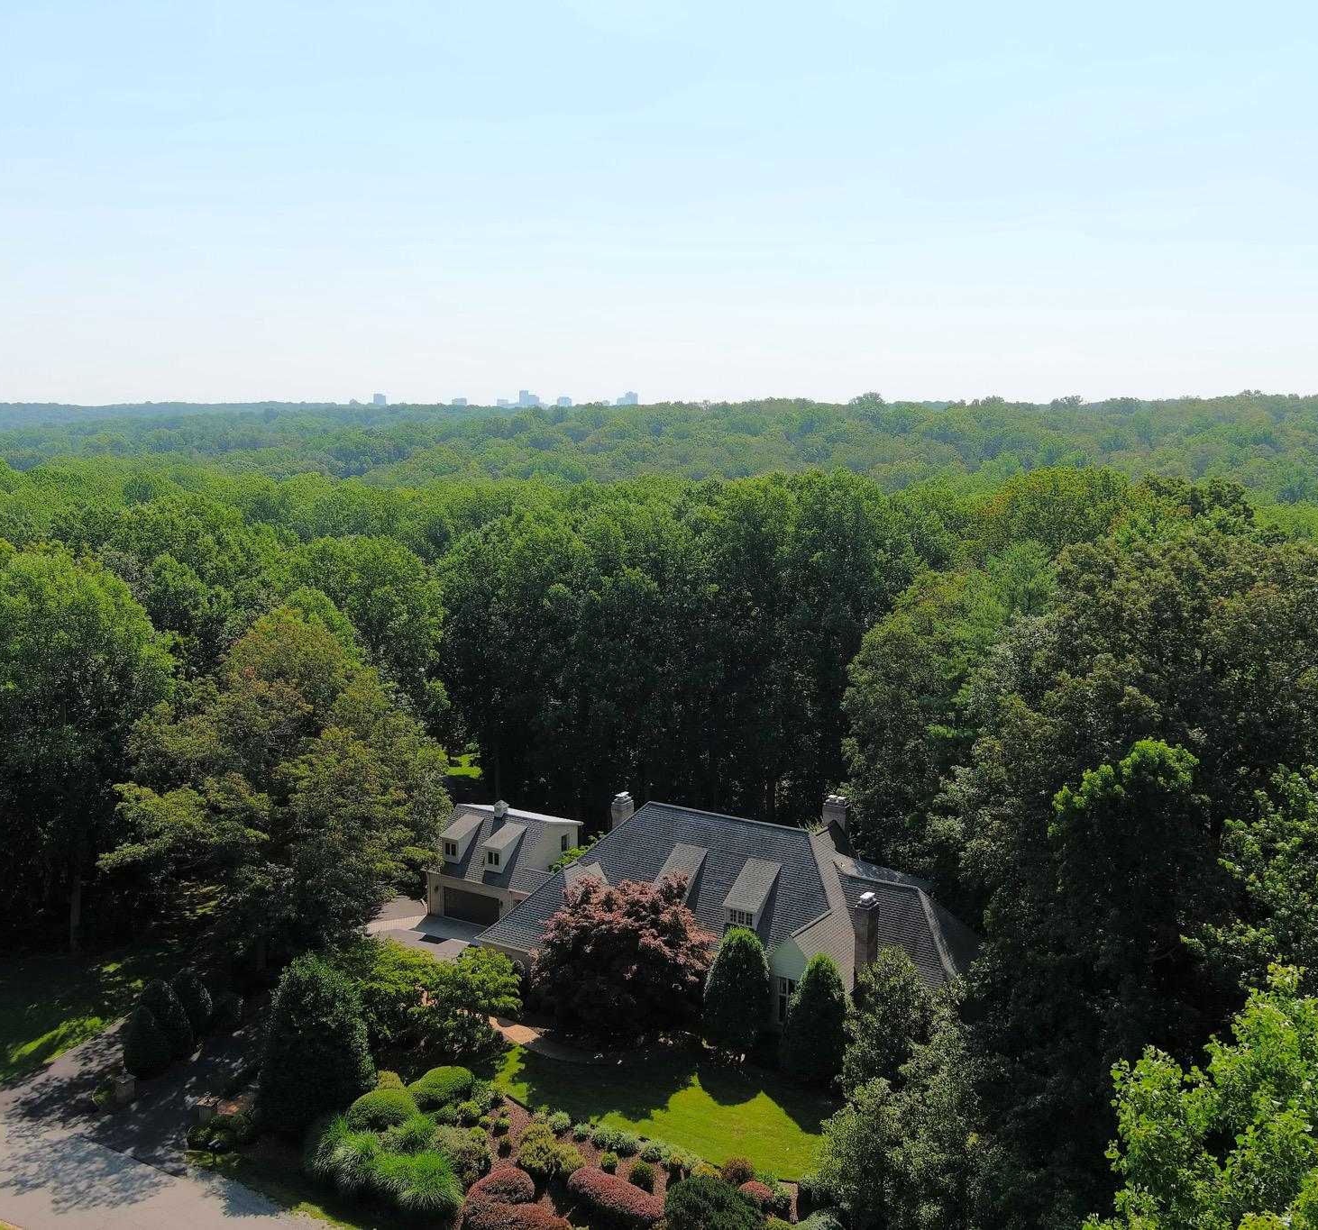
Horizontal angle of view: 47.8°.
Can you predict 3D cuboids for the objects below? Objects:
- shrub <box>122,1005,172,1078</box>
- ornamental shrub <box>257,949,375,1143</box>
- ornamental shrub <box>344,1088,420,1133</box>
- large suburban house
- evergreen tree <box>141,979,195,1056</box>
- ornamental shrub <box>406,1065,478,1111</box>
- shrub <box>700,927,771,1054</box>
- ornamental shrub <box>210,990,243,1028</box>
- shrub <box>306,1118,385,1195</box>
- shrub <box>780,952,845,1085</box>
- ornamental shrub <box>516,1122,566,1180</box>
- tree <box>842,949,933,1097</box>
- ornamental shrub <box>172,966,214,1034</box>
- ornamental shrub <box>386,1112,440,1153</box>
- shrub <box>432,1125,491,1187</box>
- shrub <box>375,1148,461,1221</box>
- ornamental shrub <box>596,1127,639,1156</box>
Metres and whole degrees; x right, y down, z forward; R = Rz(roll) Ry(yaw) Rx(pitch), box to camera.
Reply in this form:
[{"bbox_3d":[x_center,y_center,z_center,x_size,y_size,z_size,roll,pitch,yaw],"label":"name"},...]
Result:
[{"bbox_3d":[-27.470,22.720,79.790,2.500,3.660,2.500,0,8,0],"label":"shrub"},{"bbox_3d":[-18.290,22.439,78.940,6.100,9.200,6.000,-2,8,-14],"label":"ornamental shrub"},{"bbox_3d":[-14.775,26.109,79.328,3.800,1.800,3.400,-2,8,-11],"label":"ornamental shrub"},{"bbox_3d":[1.978,19.583,108.447,43.900,10.600,24.500,5,10,32],"label":"large suburban house"},{"bbox_3d":[-27.210,22.090,81.890,3.100,4.320,3.100,0,8,0],"label":"evergreen tree"},{"bbox_3d":[-12.052,25.923,82.080,3.900,1.900,3.100,-1,8,-9],"label":"ornamental shrub"},{"bbox_3d":[4.380,21.180,85.020,4.060,6.830,4.060,0,8,0],"label":"shrub"},{"bbox_3d":[-25.090,22.730,85.920,2.010,1.900,2.010,0,8,0],"label":"ornamental shrub"},{"bbox_3d":[-15.343,26.131,72.097,3.700,2.700,3.300,-2,8,-13],"label":"shrub"},{"bbox_3d":[8.961,23.020,85.338,3.800,7.400,3.800,1,8,6],"label":"shrub"},{"bbox_3d":[-5.490,24.920,69.460,2.420,2.270,2.420,0,8,0],"label":"ornamental shrub"},{"bbox_3d":[12.200,21.470,79.390,5.120,7.840,5.120,0,8,0],"label":"tree"},{"bbox_3d":[-29.591,24.063,93.497,2.850,4.500,2.850,-3,9,-18],"label":"ornamental shrub"},{"bbox_3d":[-11.850,24.940,71.670,2.610,1.600,2.610,0,8,0],"label":"ornamental shrub"},{"bbox_3d":[-9.090,24.880,68.680,2.780,2.560,2.780,0,8,0],"label":"shrub"},{"bbox_3d":[-10.790,25.370,66.640,4.030,2.170,4.030,0,8,0],"label":"shrub"},{"bbox_3d":[-2.083,26.585,75.235,2.100,1.250,1.500,5,10,32],"label":"ornamental shrub"}]

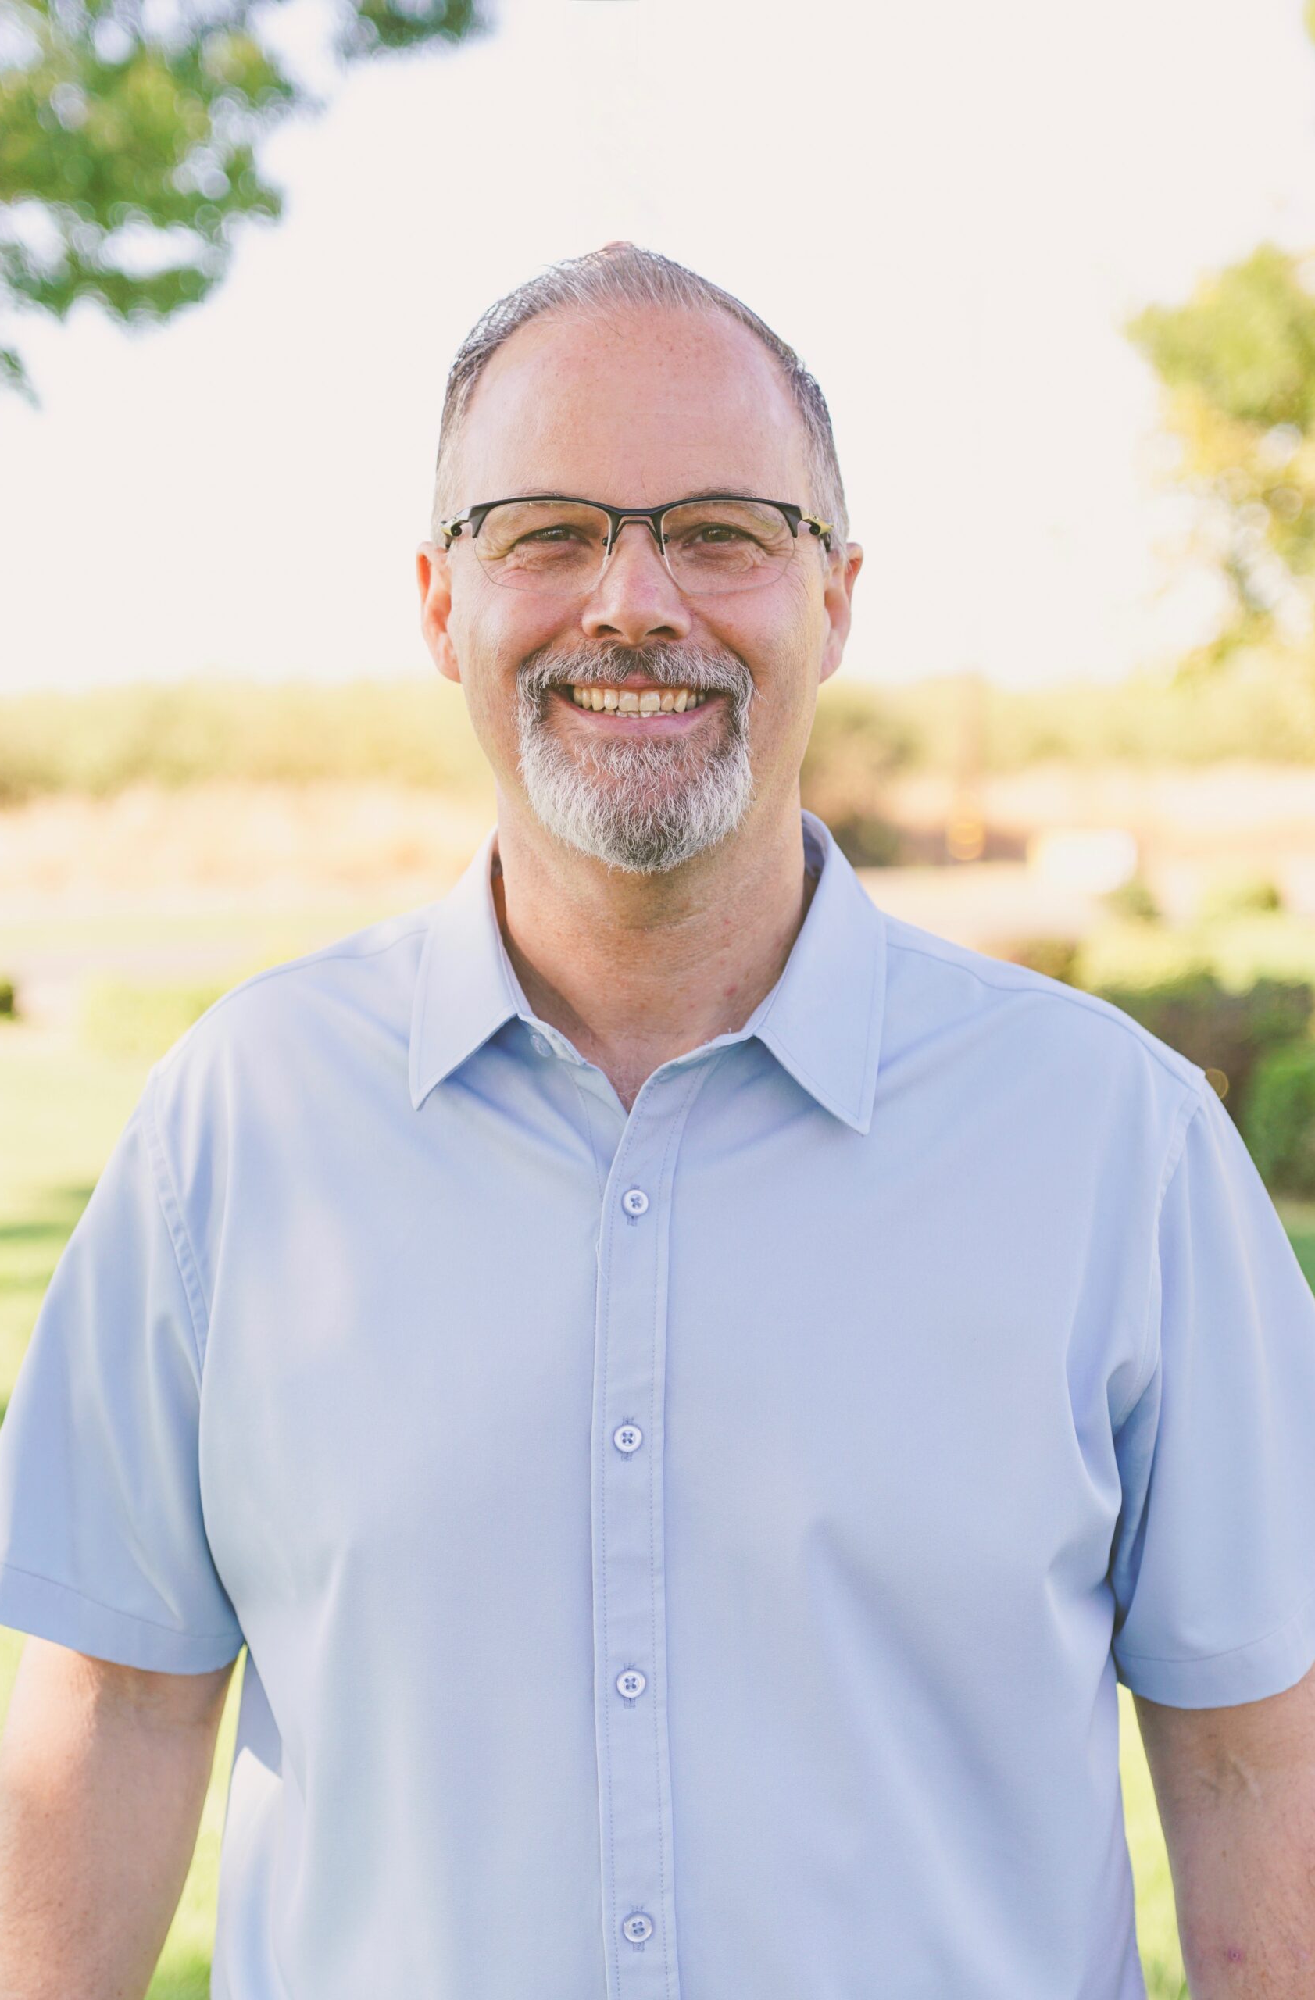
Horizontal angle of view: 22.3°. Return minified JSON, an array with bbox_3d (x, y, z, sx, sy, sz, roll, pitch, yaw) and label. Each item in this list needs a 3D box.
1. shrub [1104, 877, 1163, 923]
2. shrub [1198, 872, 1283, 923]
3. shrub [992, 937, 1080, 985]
[{"bbox_3d":[3.702,-0.762,26.000,0.480,0.420,0.480,0,4,0],"label":"shrub"},{"bbox_3d":[4.543,-0.780,26.000,0.700,0.430,0.620,0,4,0],"label":"shrub"},{"bbox_3d":[2.215,-0.187,19.500,0.550,0.360,0.500,0,4,0],"label":"shrub"}]

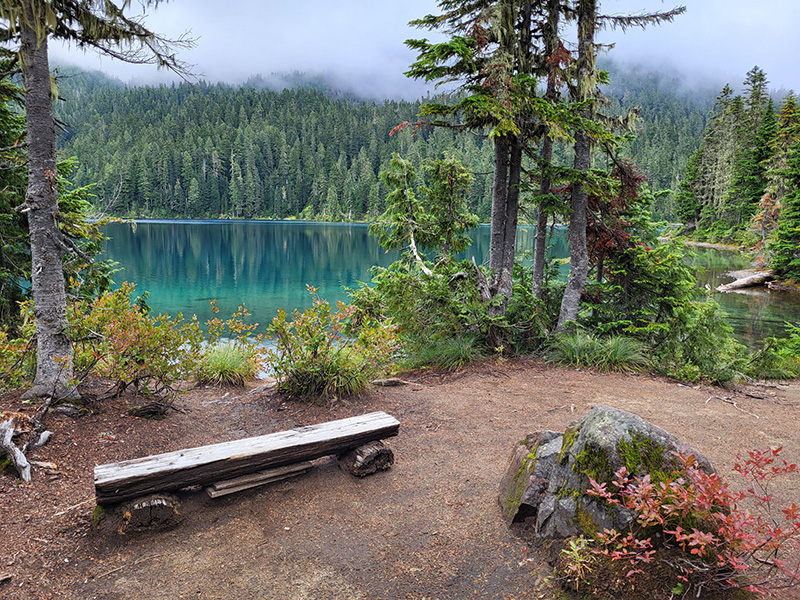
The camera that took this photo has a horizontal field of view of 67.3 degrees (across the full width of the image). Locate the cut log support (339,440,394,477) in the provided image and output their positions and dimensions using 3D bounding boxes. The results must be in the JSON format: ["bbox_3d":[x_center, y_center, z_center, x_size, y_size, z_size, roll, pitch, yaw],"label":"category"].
[{"bbox_3d":[-0.246,1.009,4.053,0.240,0.180,0.380,-5,9,-30],"label":"cut log support"}]

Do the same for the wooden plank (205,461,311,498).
[{"bbox_3d":[-0.896,1.097,3.816,0.680,0.070,0.150,-6,10,-36],"label":"wooden plank"}]

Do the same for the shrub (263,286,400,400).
[{"bbox_3d":[-0.630,0.367,5.756,1.220,1.020,0.980,-1,8,-7],"label":"shrub"}]

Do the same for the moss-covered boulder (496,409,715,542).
[{"bbox_3d":[1.180,0.906,3.519,1.140,0.560,0.920,3,8,19],"label":"moss-covered boulder"}]

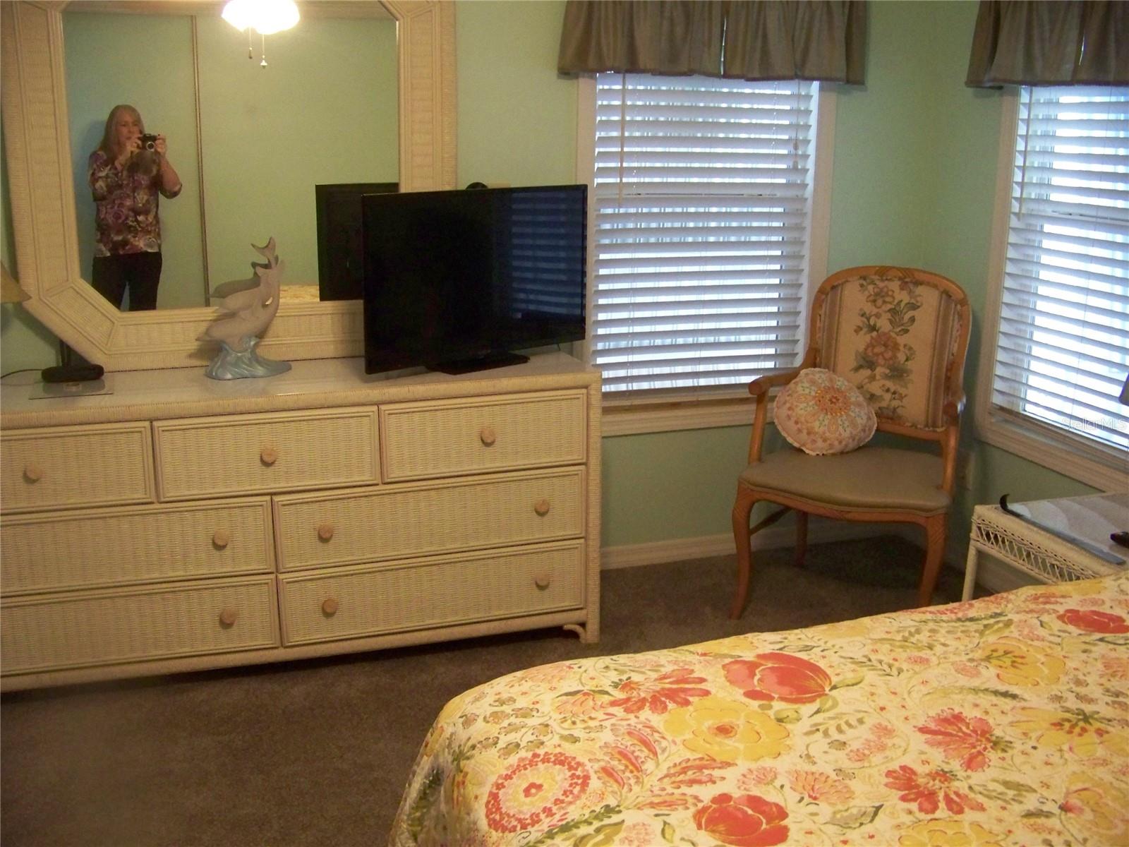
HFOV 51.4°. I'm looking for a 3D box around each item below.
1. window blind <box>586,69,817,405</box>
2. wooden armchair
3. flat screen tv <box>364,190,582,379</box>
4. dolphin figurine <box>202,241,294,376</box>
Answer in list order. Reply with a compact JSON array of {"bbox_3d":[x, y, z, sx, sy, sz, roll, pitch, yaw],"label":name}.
[{"bbox_3d":[0.428,-0.657,3.634,0.707,1.150,0.060,-4,15,-15],"label":"window blind"},{"bbox_3d":[0.841,0.073,3.338,0.600,0.984,0.620,7,16,25],"label":"wooden armchair"},{"bbox_3d":[-0.230,-0.388,3.122,0.725,0.461,0.180,-12,19,-39],"label":"flat screen tv"},{"bbox_3d":[-0.819,-0.293,2.985,0.229,0.350,0.130,-4,15,-15],"label":"dolphin figurine"}]

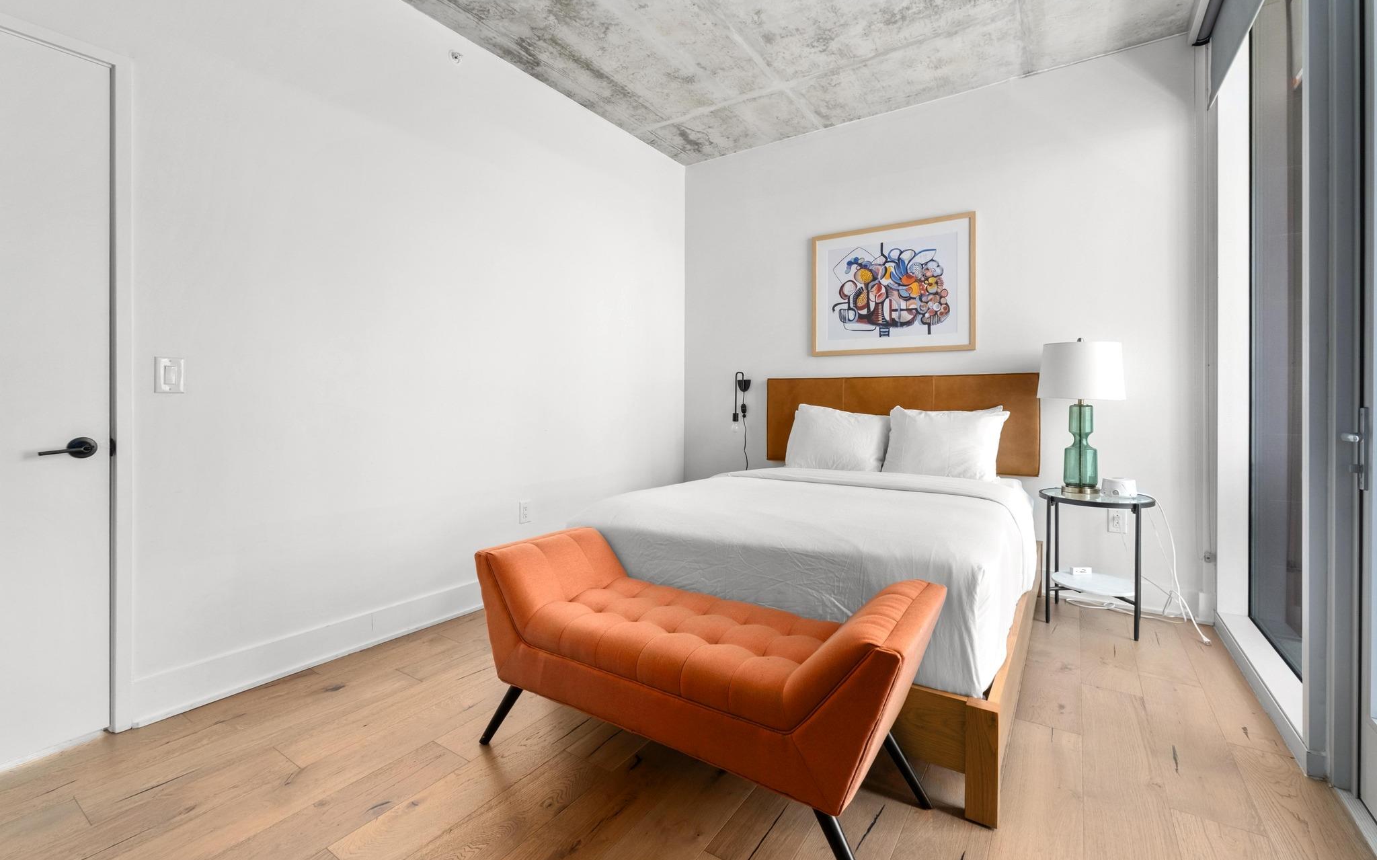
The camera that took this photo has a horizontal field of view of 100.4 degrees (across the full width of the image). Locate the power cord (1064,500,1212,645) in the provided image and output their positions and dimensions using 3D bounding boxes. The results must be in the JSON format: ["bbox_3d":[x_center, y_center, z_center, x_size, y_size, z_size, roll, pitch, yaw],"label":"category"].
[{"bbox_3d":[2.176,0.639,2.812,0.540,0.600,0.300,1,2,34],"label":"power cord"}]

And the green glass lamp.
[{"bbox_3d":[2.010,-0.076,2.940,0.370,0.780,0.370,1,2,34],"label":"green glass lamp"}]

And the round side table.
[{"bbox_3d":[1.987,0.629,2.810,0.466,0.616,0.466,1,2,34],"label":"round side table"}]

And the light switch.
[{"bbox_3d":[-1.776,-0.188,1.970,0.012,0.124,0.079,1,2,34],"label":"light switch"}]

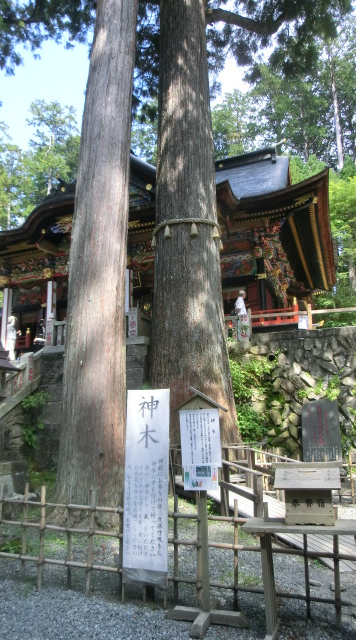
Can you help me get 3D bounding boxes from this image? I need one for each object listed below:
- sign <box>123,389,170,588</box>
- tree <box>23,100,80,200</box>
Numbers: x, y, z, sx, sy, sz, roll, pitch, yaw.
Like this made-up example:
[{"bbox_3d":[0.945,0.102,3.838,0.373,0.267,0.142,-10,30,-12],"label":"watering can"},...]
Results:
[{"bbox_3d":[-0.240,1.258,3.389,0.335,1.445,0.040,-3,-10,17],"label":"sign"},{"bbox_3d":[-11.117,-7.612,37.774,5.200,24.485,5.200,0,-9,0],"label":"tree"}]

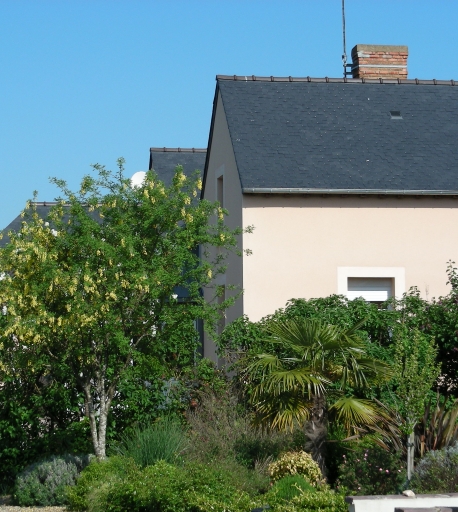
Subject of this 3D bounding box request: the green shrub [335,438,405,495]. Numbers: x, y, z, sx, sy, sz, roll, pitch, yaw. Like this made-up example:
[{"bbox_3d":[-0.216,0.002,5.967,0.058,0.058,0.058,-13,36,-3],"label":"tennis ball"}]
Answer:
[{"bbox_3d":[1.606,2.412,19.600,0.800,0.650,0.720,-1,-4,0],"label":"green shrub"}]

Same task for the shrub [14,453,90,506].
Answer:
[{"bbox_3d":[-2.573,3.266,25.000,1.120,0.800,1.000,-1,-4,0],"label":"shrub"}]

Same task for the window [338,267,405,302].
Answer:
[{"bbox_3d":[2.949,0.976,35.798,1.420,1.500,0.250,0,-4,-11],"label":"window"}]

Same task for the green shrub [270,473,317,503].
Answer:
[{"bbox_3d":[0.715,2.587,19.000,0.510,0.340,0.480,-1,-4,0],"label":"green shrub"}]

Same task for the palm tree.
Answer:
[{"bbox_3d":[1.112,1.824,21.800,1.880,2.120,1.850,-1,-4,0],"label":"palm tree"}]

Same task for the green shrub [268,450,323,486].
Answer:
[{"bbox_3d":[0.776,2.496,20.000,0.630,0.460,0.600,-1,-4,0],"label":"green shrub"}]

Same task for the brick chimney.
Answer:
[{"bbox_3d":[3.471,-4.353,39.321,1.150,0.850,0.500,0,-4,-11],"label":"brick chimney"}]

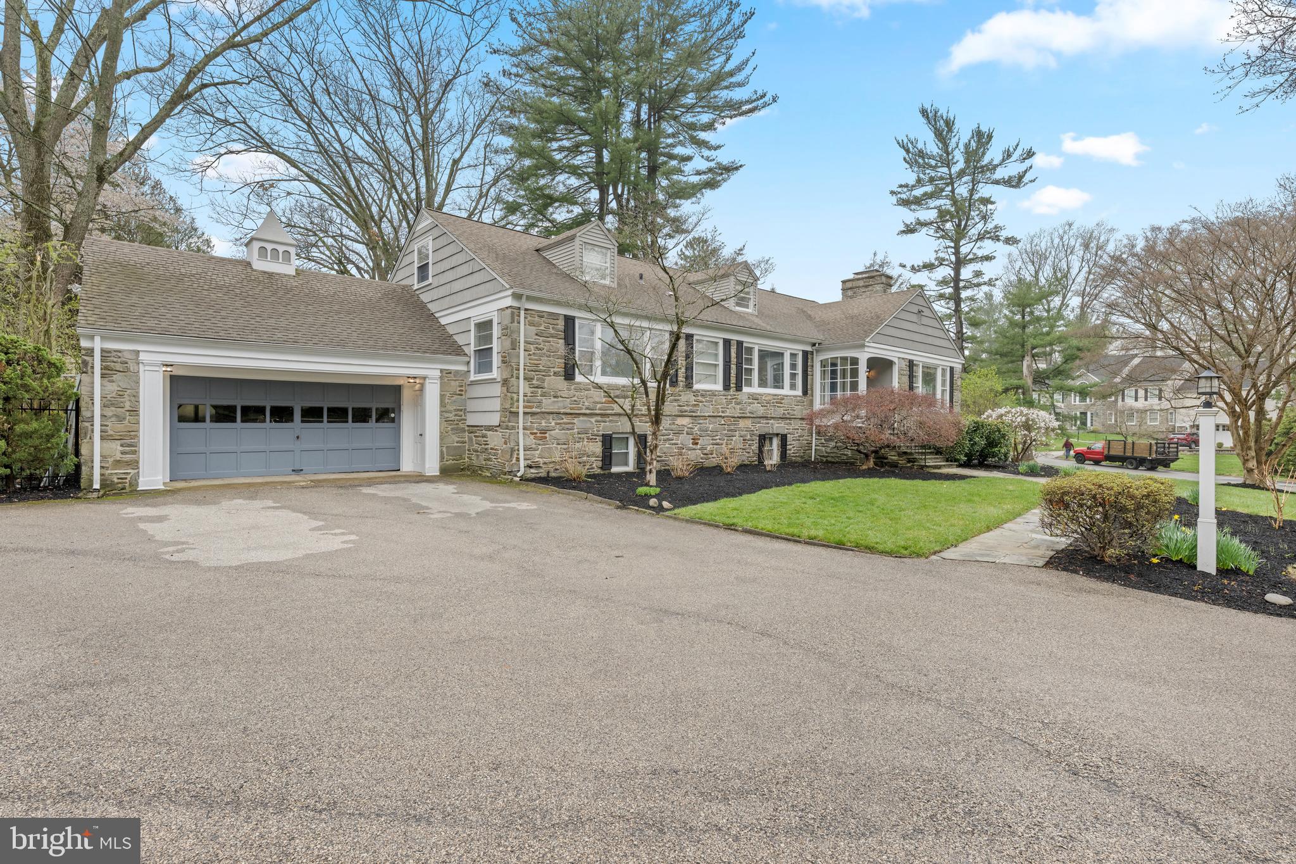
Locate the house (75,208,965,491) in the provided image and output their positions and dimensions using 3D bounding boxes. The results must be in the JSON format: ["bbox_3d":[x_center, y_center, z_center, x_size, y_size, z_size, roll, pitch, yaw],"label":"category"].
[{"bbox_3d":[-1.193,-2.772,20.720,26.600,7.700,12.400,0,1,-40],"label":"house"}]

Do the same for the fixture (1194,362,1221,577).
[{"bbox_3d":[5.632,0.404,6.154,0.200,2.070,0.200,0,1,43],"label":"fixture"}]

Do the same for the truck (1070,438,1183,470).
[{"bbox_3d":[38.700,1.689,49.716,2.400,2.300,6.900,0,0,-16],"label":"truck"}]

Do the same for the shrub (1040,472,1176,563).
[{"bbox_3d":[5.065,0.914,6.758,1.140,0.950,1.100,0,1,37],"label":"shrub"}]

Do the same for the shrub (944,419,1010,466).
[{"bbox_3d":[10.696,0.296,19.803,1.850,1.520,1.800,0,1,27],"label":"shrub"}]

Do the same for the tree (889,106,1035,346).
[{"bbox_3d":[20.549,-9.931,39.919,8.300,23.000,8.300,0,1,27],"label":"tree"}]

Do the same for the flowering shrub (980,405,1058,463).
[{"bbox_3d":[13.718,0.074,22.501,2.400,2.050,2.300,0,1,30],"label":"flowering shrub"}]

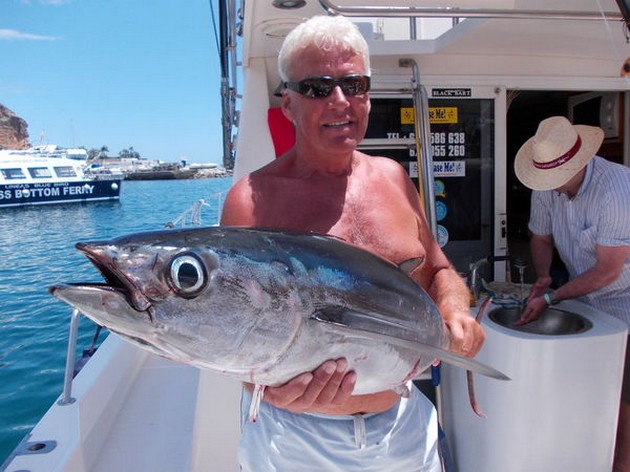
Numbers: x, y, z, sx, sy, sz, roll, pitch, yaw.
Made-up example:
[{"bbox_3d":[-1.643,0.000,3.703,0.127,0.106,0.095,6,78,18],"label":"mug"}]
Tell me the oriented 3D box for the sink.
[{"bbox_3d":[0.807,0.371,1.830,0.370,0.150,0.370,-1,8,0],"label":"sink"}]

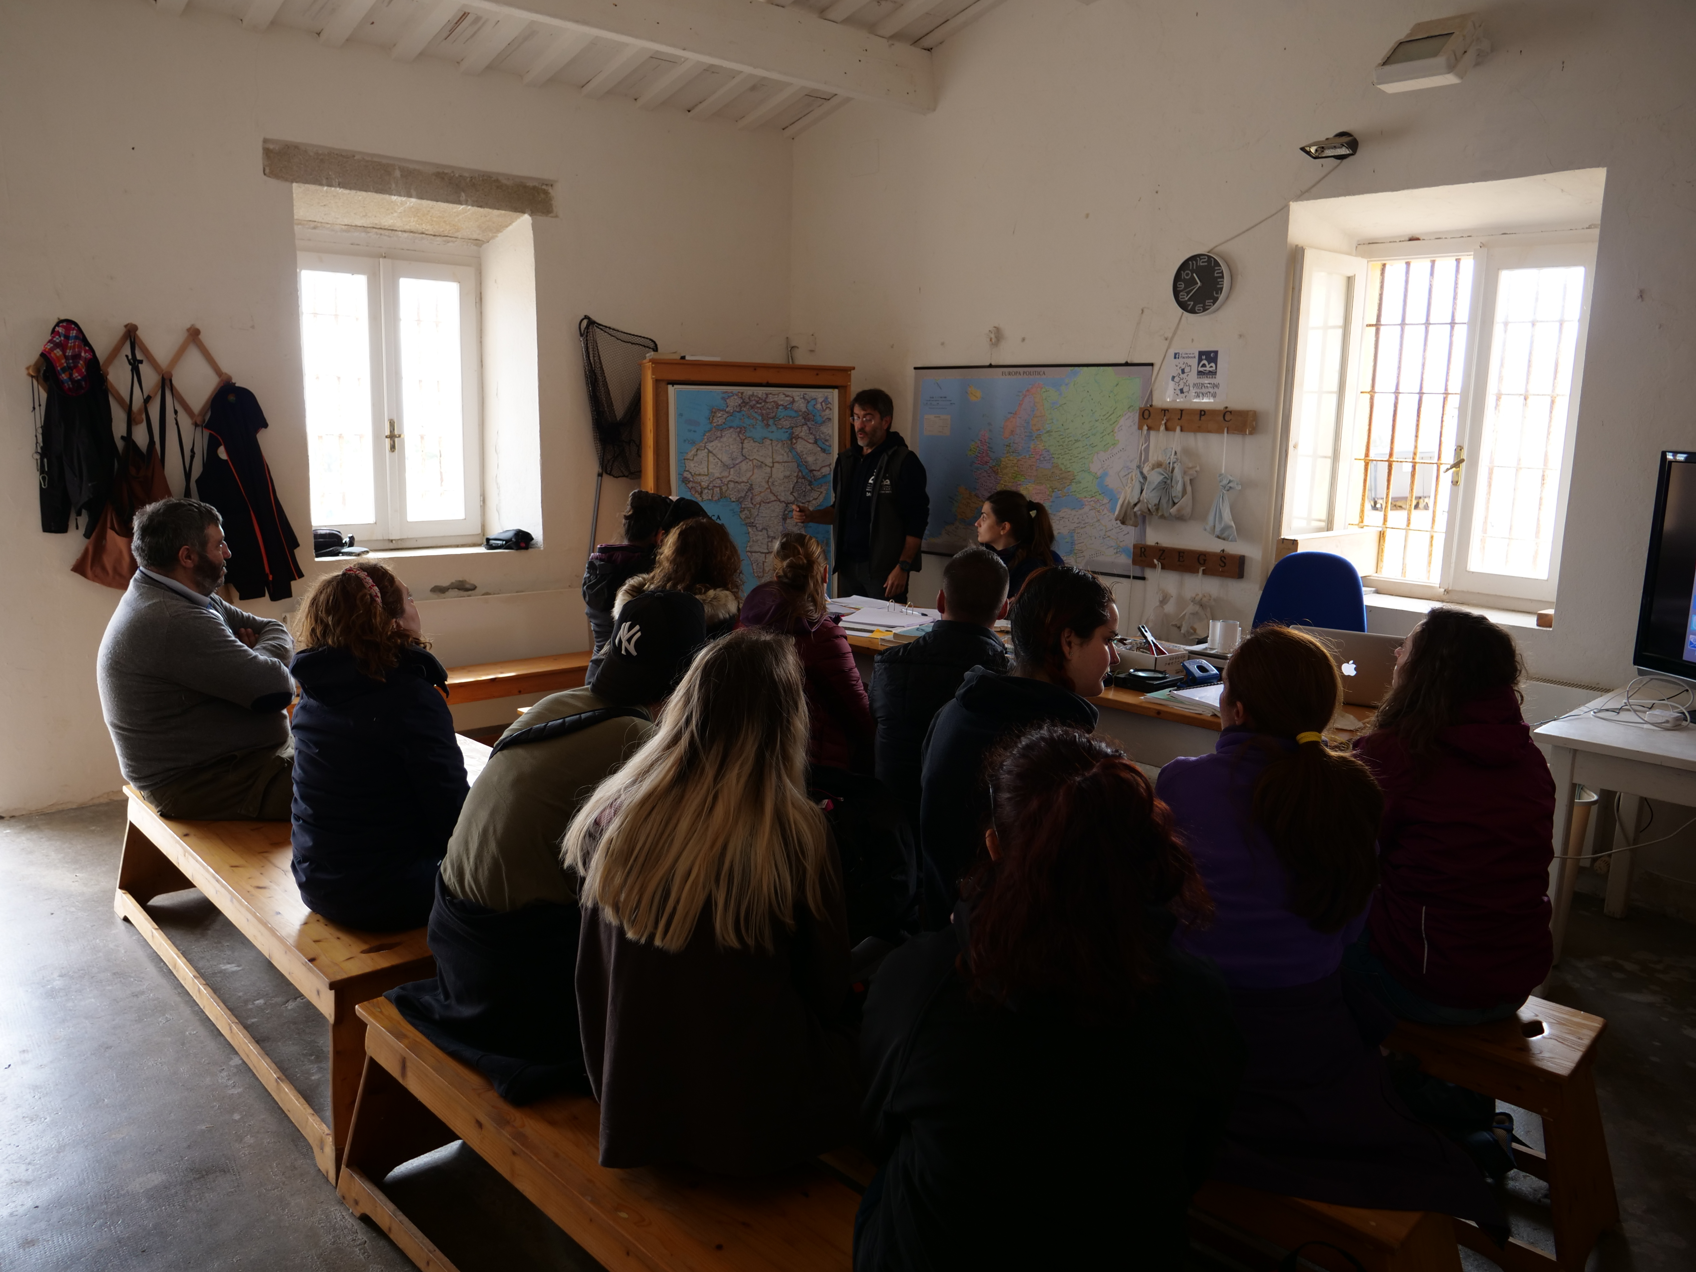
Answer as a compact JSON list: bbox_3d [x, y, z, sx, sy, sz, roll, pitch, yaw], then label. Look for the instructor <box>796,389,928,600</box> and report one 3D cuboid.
[{"bbox_3d":[0.045,-0.235,5.498,0.580,1.800,0.500,8,12,31],"label":"instructor"}]

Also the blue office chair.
[{"bbox_3d":[1.574,0.300,4.441,0.589,1.169,0.589,11,14,43],"label":"blue office chair"}]

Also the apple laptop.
[{"bbox_3d":[1.728,0.099,3.987,0.360,0.250,0.280,7,12,28],"label":"apple laptop"}]

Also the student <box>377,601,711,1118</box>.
[{"bbox_3d":[-0.486,0.570,2.344,0.570,1.306,0.825,8,12,32],"label":"student"}]

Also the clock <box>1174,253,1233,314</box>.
[{"bbox_3d":[1.461,-1.464,4.887,0.260,0.260,0.049,11,14,43],"label":"clock"}]

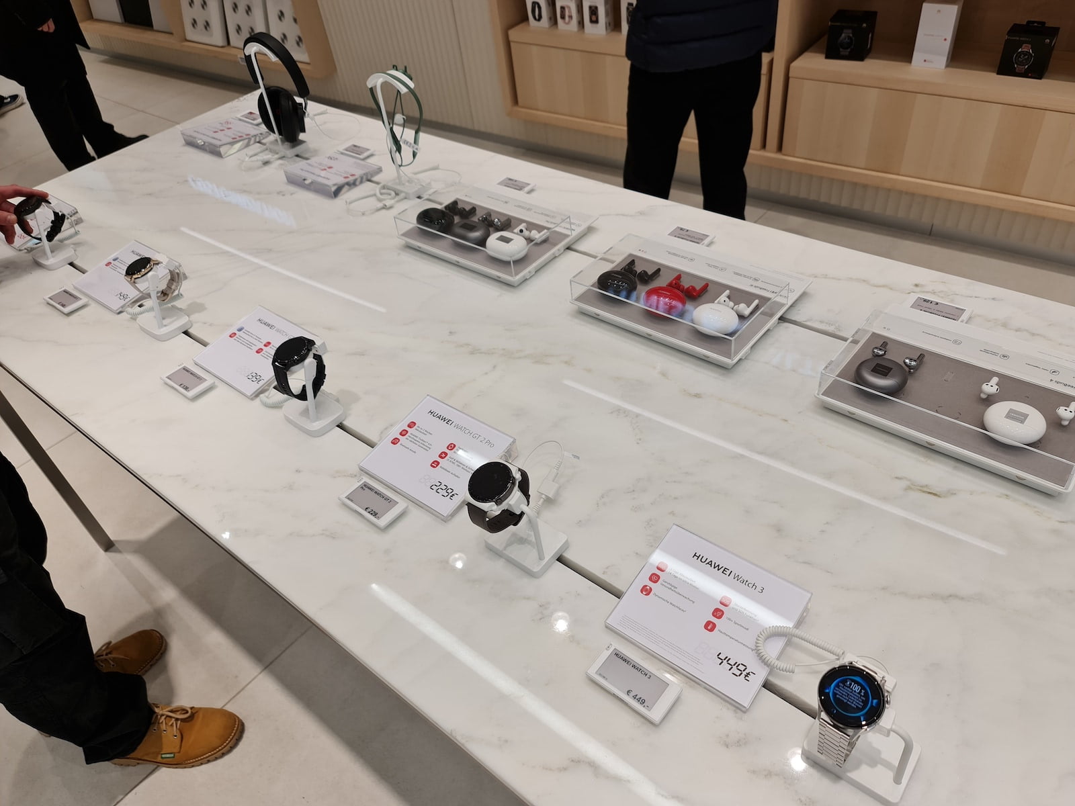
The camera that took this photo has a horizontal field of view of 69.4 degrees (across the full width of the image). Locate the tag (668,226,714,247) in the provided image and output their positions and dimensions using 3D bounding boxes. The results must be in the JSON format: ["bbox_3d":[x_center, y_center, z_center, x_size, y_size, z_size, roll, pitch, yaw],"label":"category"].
[{"bbox_3d":[0.237,-0.261,1.223,0.077,0.016,0.040,26,52,31],"label":"tag"}]

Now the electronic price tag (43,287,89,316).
[{"bbox_3d":[-0.769,-0.165,1.270,0.077,0.016,0.040,26,52,31],"label":"electronic price tag"}]

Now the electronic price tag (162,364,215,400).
[{"bbox_3d":[-0.497,-0.030,1.104,0.079,0.009,0.038,26,52,32],"label":"electronic price tag"}]

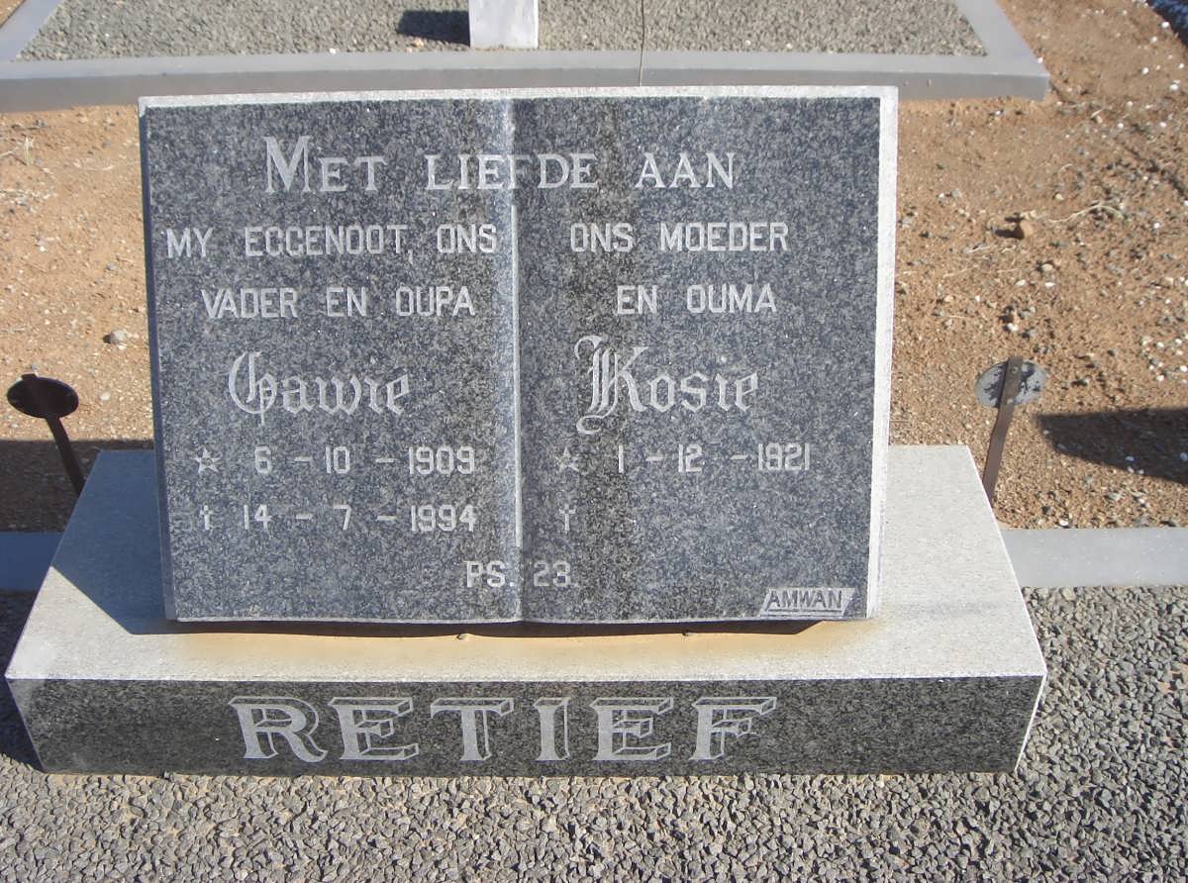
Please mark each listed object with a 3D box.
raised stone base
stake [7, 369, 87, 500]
[{"bbox_3d":[-0.064,0.171,1.429,0.980,0.146,0.332,0,40,-1],"label":"raised stone base"},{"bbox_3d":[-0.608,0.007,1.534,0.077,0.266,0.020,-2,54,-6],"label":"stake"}]

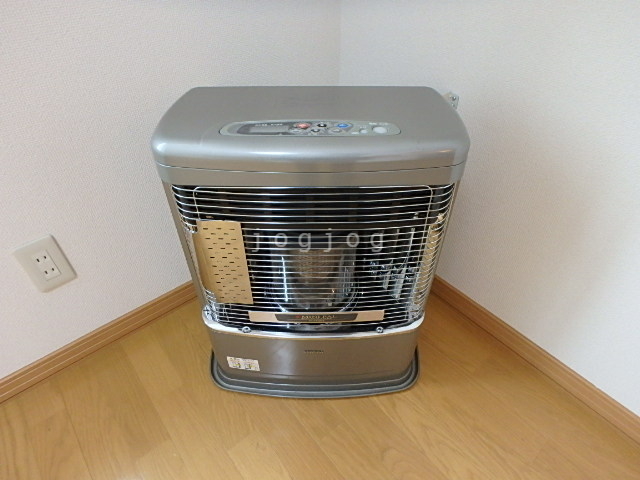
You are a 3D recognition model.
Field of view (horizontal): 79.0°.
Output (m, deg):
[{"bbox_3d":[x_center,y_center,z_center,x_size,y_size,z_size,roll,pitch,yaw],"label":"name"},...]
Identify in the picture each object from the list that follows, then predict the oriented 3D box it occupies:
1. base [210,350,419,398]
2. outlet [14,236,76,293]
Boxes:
[{"bbox_3d":[-0.012,0.247,0.956,0.497,0.035,0.281,0,42,1],"label":"base"},{"bbox_3d":[-0.548,0.052,0.780,0.070,0.119,0.009,-29,49,-28],"label":"outlet"}]

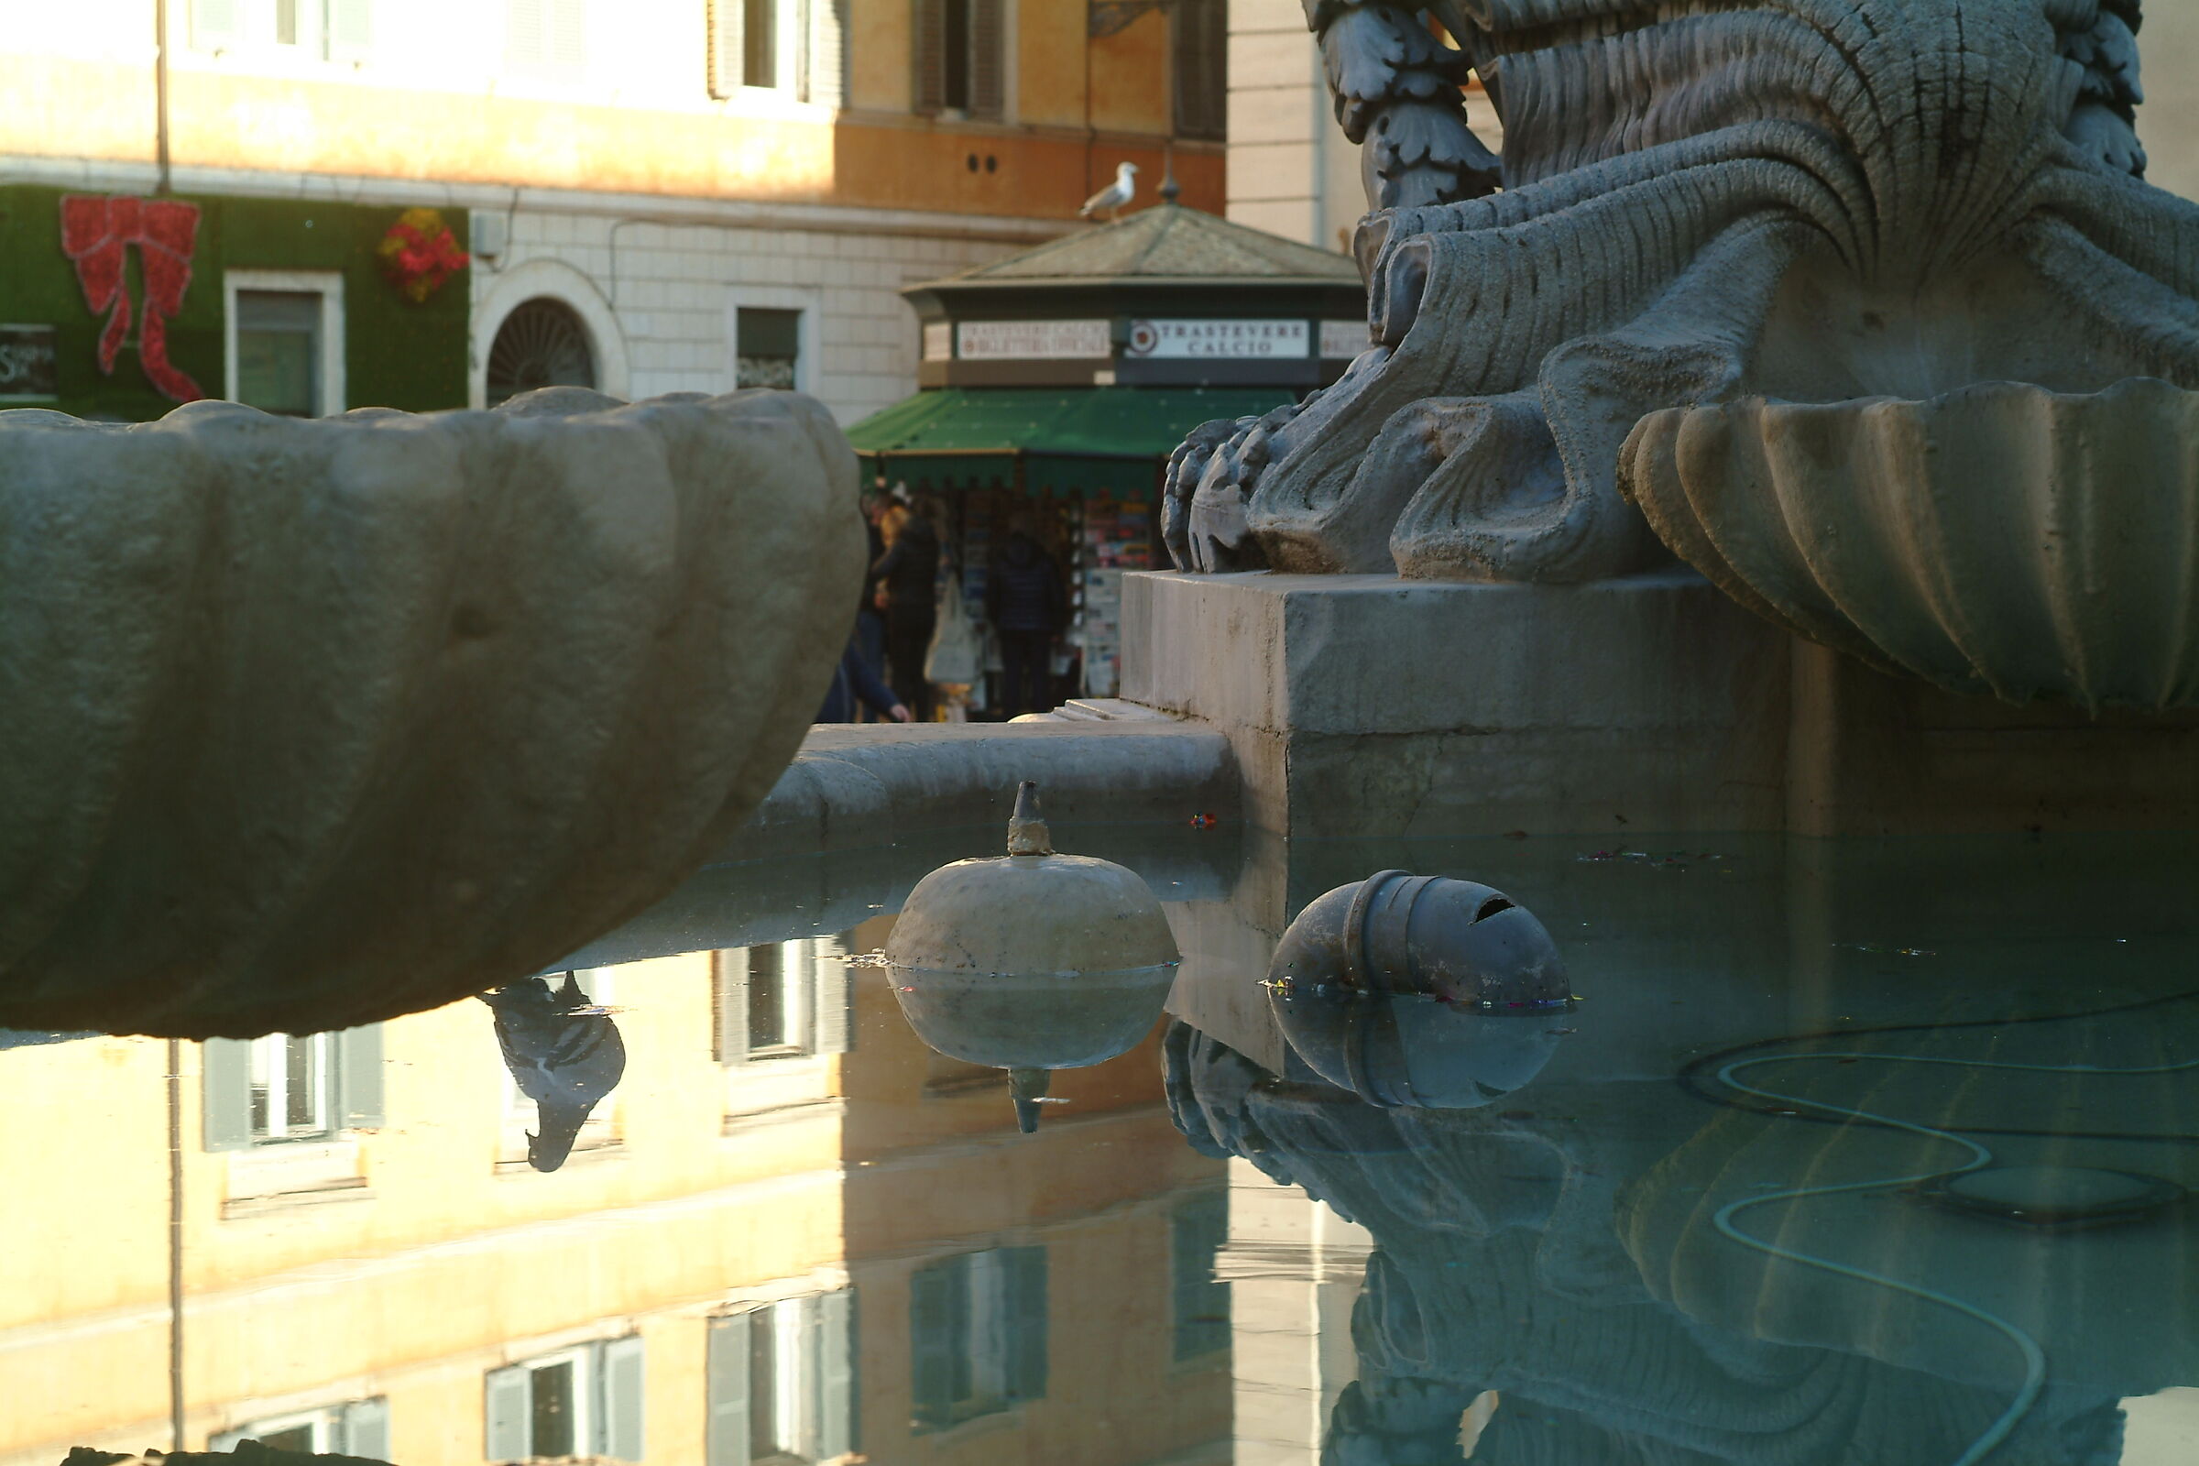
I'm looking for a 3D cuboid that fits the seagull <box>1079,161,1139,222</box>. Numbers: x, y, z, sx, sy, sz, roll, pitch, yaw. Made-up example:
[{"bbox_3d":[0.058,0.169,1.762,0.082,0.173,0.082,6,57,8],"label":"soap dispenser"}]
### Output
[{"bbox_3d":[0.071,-4.035,34.200,0.470,0.450,0.170,1,4,9],"label":"seagull"}]

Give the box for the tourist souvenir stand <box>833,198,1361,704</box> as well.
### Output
[{"bbox_3d":[0.419,-2.065,34.400,4.700,4.050,4.600,1,4,11],"label":"tourist souvenir stand"}]

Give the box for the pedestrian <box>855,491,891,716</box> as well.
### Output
[{"bbox_3d":[-1.667,-0.907,33.800,0.360,1.740,0.500,2,4,27],"label":"pedestrian"}]

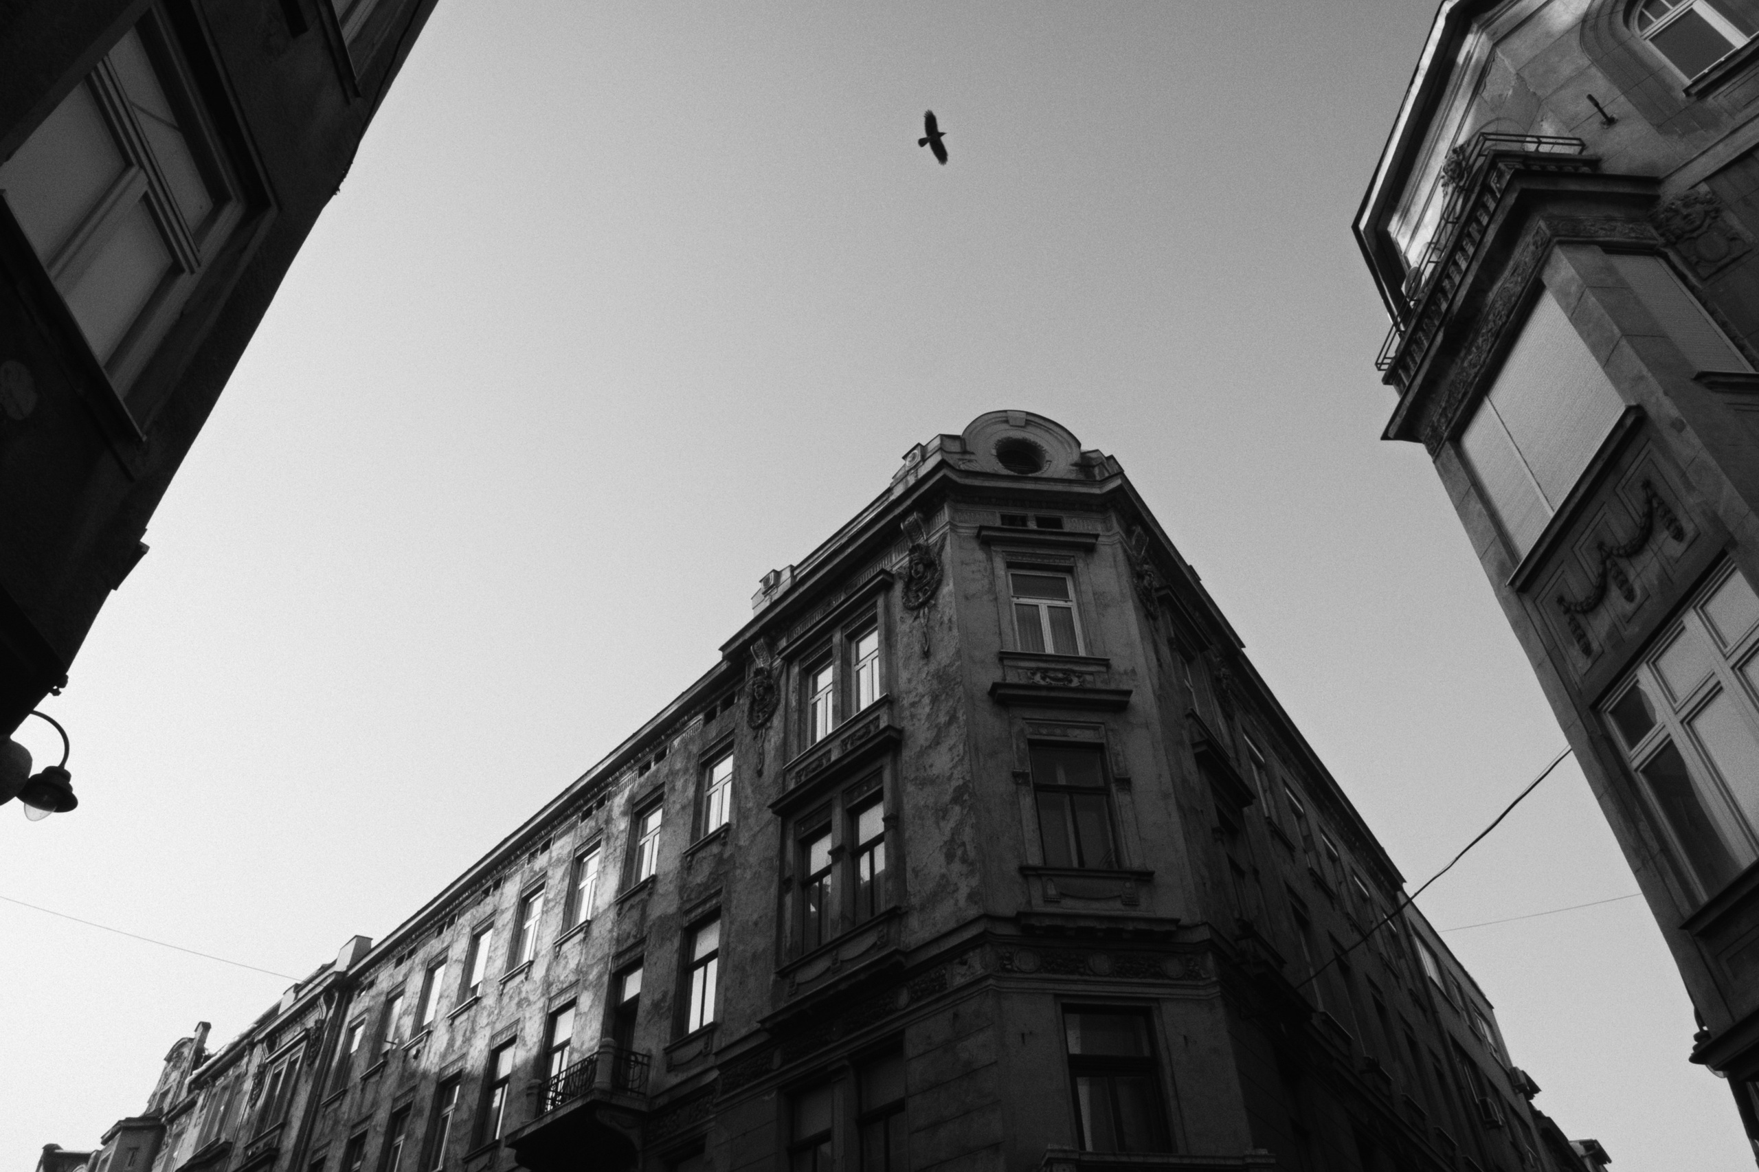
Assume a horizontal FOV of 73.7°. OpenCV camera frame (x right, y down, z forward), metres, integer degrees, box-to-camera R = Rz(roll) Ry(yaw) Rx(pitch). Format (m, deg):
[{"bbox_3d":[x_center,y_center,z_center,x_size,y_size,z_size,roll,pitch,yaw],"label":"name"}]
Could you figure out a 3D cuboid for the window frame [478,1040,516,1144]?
[{"bbox_3d":[-8.746,11.754,27.095,0.220,2.240,1.250,29,-50,-30],"label":"window frame"}]

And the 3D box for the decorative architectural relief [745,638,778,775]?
[{"bbox_3d":[-2.359,2.428,23.612,0.367,2.968,0.933,29,-50,-30],"label":"decorative architectural relief"}]

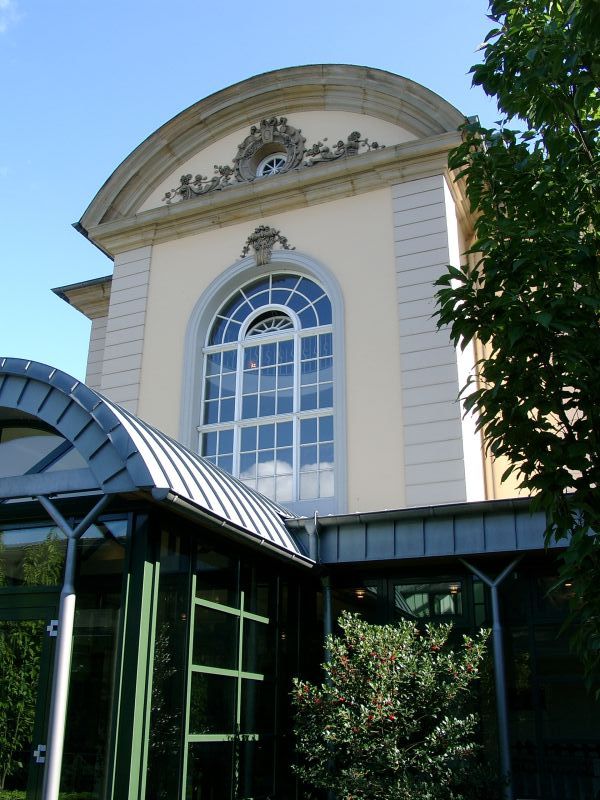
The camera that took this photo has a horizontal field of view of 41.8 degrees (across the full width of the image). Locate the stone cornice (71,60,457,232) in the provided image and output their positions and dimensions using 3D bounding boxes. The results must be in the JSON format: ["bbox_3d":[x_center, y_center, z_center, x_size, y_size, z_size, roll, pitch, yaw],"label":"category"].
[{"bbox_3d":[-1.037,-6.841,20.495,10.825,3.374,0.803,-8,-22,22],"label":"stone cornice"}]

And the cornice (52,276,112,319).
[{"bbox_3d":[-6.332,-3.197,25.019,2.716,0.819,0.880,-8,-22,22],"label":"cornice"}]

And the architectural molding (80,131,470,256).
[{"bbox_3d":[-1.007,-5.022,19.853,10.481,0.711,0.689,-8,-22,22],"label":"architectural molding"}]

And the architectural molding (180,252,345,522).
[{"bbox_3d":[-0.886,-0.461,18.480,4.238,6.847,0.344,-8,-22,22],"label":"architectural molding"}]

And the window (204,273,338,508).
[{"bbox_3d":[-0.743,-0.296,18.752,3.595,6.196,0.268,-8,-22,22],"label":"window"}]

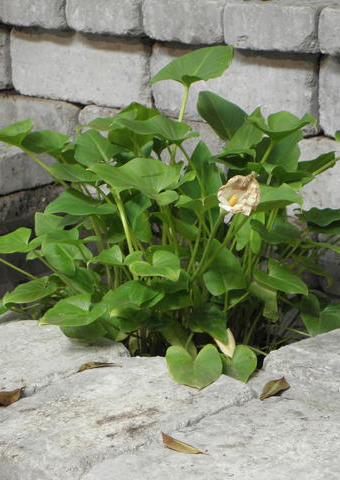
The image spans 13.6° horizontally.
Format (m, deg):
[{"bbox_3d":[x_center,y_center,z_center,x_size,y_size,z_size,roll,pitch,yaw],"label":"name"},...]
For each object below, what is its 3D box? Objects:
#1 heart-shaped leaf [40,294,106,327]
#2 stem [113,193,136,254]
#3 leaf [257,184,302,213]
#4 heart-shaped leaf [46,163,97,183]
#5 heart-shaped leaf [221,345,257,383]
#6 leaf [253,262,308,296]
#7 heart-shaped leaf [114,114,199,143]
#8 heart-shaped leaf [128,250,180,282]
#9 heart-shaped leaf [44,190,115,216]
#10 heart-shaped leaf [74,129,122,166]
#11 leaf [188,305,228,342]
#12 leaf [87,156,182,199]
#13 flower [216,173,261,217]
[{"bbox_3d":[-0.137,0.100,2.020,0.088,0.022,0.064,-15,33,-22],"label":"heart-shaped leaf"},{"bbox_3d":[-0.073,-0.026,2.300,0.009,0.102,0.009,-18,12,0],"label":"stem"},{"bbox_3d":[0.159,-0.064,2.150,0.080,0.028,0.070,7,19,4],"label":"leaf"},{"bbox_3d":[-0.156,-0.107,2.260,0.072,0.028,0.060,-6,15,-18],"label":"heart-shaped leaf"},{"bbox_3d":[0.089,0.161,1.850,0.046,0.015,0.053,-9,49,-7],"label":"heart-shaped leaf"},{"bbox_3d":[0.179,0.063,2.300,0.095,0.018,0.062,28,36,20],"label":"leaf"},{"bbox_3d":[-0.022,-0.172,2.200,0.122,0.030,0.085,6,18,4],"label":"heart-shaped leaf"},{"bbox_3d":[-0.024,0.038,2.050,0.065,0.025,0.062,-21,42,-36],"label":"heart-shaped leaf"},{"bbox_3d":[-0.150,-0.063,2.380,0.118,0.022,0.075,-13,31,-11],"label":"heart-shaped leaf"},{"bbox_3d":[-0.112,-0.142,2.230,0.066,0.072,0.020,-24,-24,3],"label":"heart-shaped leaf"},{"bbox_3d":[0.054,0.120,2.040,0.045,0.045,0.050,-10,17,-29],"label":"leaf"},{"bbox_3d":[-0.049,-0.090,2.080,0.122,0.033,0.088,10,32,13],"label":"leaf"},{"bbox_3d":[0.105,-0.068,2.180,0.066,0.062,0.055,0,15,6],"label":"flower"}]

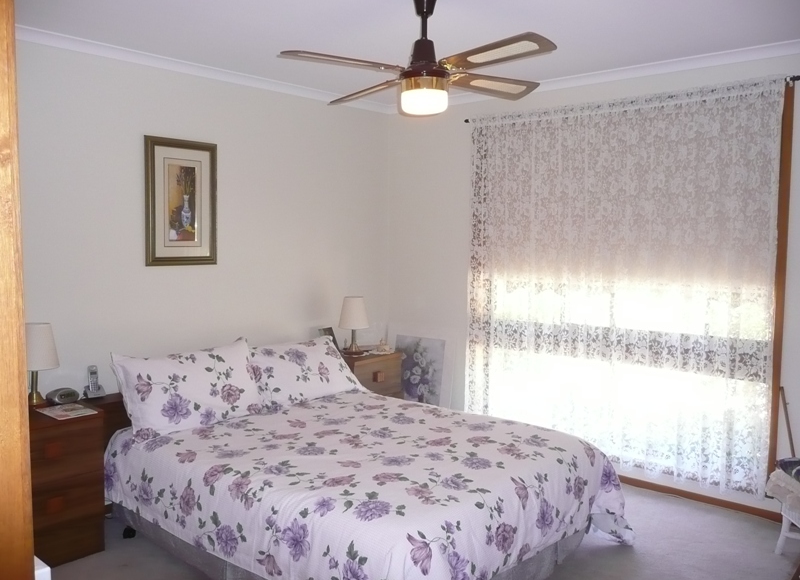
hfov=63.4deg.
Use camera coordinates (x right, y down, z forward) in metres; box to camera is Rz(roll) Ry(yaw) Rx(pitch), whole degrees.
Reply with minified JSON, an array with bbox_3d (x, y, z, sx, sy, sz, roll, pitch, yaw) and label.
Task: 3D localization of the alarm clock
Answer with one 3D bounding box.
[{"bbox_3d":[-1.624,0.497,3.117,0.100,0.068,0.140,4,6,32],"label":"alarm clock"}]

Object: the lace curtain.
[{"bbox_3d":[1.158,-0.056,3.809,1.878,2.089,0.080,5,7,42],"label":"lace curtain"}]

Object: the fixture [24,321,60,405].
[{"bbox_3d":[-1.718,0.343,3.041,0.210,0.386,0.210,5,7,42],"label":"fixture"}]

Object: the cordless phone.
[{"bbox_3d":[-1.554,0.471,3.301,0.080,0.158,0.097,5,7,42],"label":"cordless phone"}]

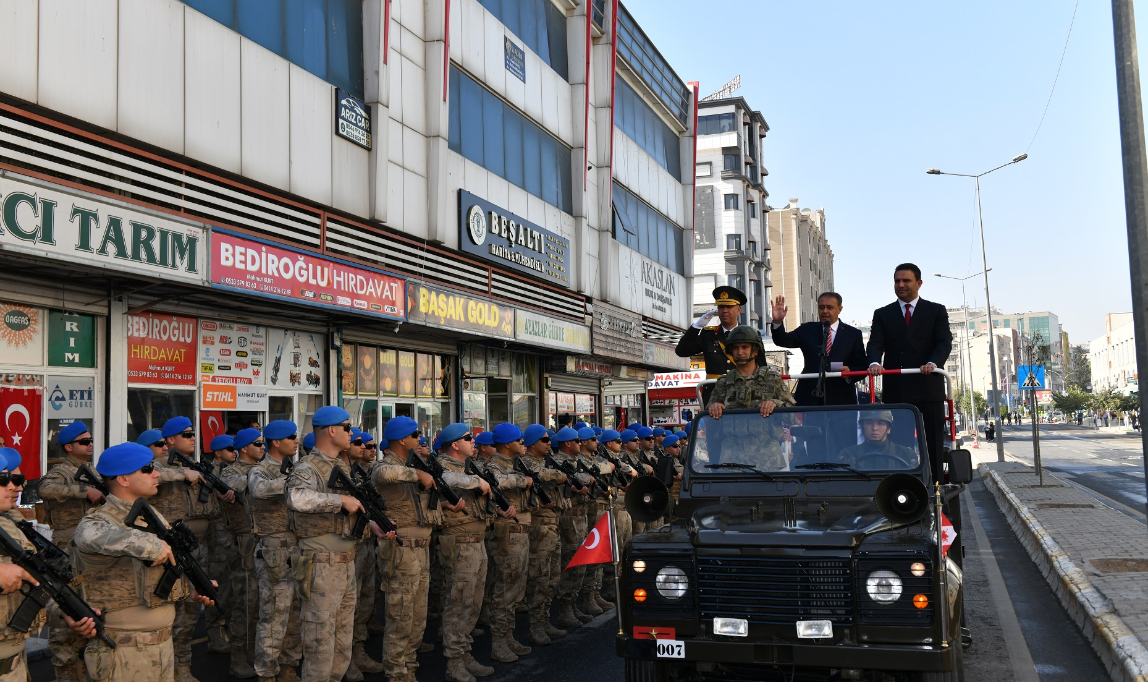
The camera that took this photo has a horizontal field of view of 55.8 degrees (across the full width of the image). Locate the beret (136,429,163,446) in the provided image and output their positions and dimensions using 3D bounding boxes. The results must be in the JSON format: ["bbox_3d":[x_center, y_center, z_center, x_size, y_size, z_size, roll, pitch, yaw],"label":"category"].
[{"bbox_3d":[-3.137,0.722,8.050,0.210,0.130,0.190,-4,-5,26],"label":"beret"}]

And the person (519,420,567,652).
[{"bbox_3d":[-0.183,1.588,9.131,0.540,1.780,0.600,-3,-5,18],"label":"person"}]

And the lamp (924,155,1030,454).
[{"bbox_3d":[14.632,-1.021,38.269,3.450,10.500,0.350,-4,-5,23],"label":"lamp"}]

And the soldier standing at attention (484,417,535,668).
[{"bbox_3d":[-0.436,1.534,8.448,0.540,1.790,0.600,-3,-5,18],"label":"soldier standing at attention"}]

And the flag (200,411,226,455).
[{"bbox_3d":[-5.162,1.325,15.559,0.060,0.740,0.500,-3,-5,19],"label":"flag"}]

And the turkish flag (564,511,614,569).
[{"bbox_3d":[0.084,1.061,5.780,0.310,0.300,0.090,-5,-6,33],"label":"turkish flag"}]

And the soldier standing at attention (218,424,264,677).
[{"bbox_3d":[-2.390,1.564,8.187,0.540,1.800,0.600,-3,-5,18],"label":"soldier standing at attention"}]

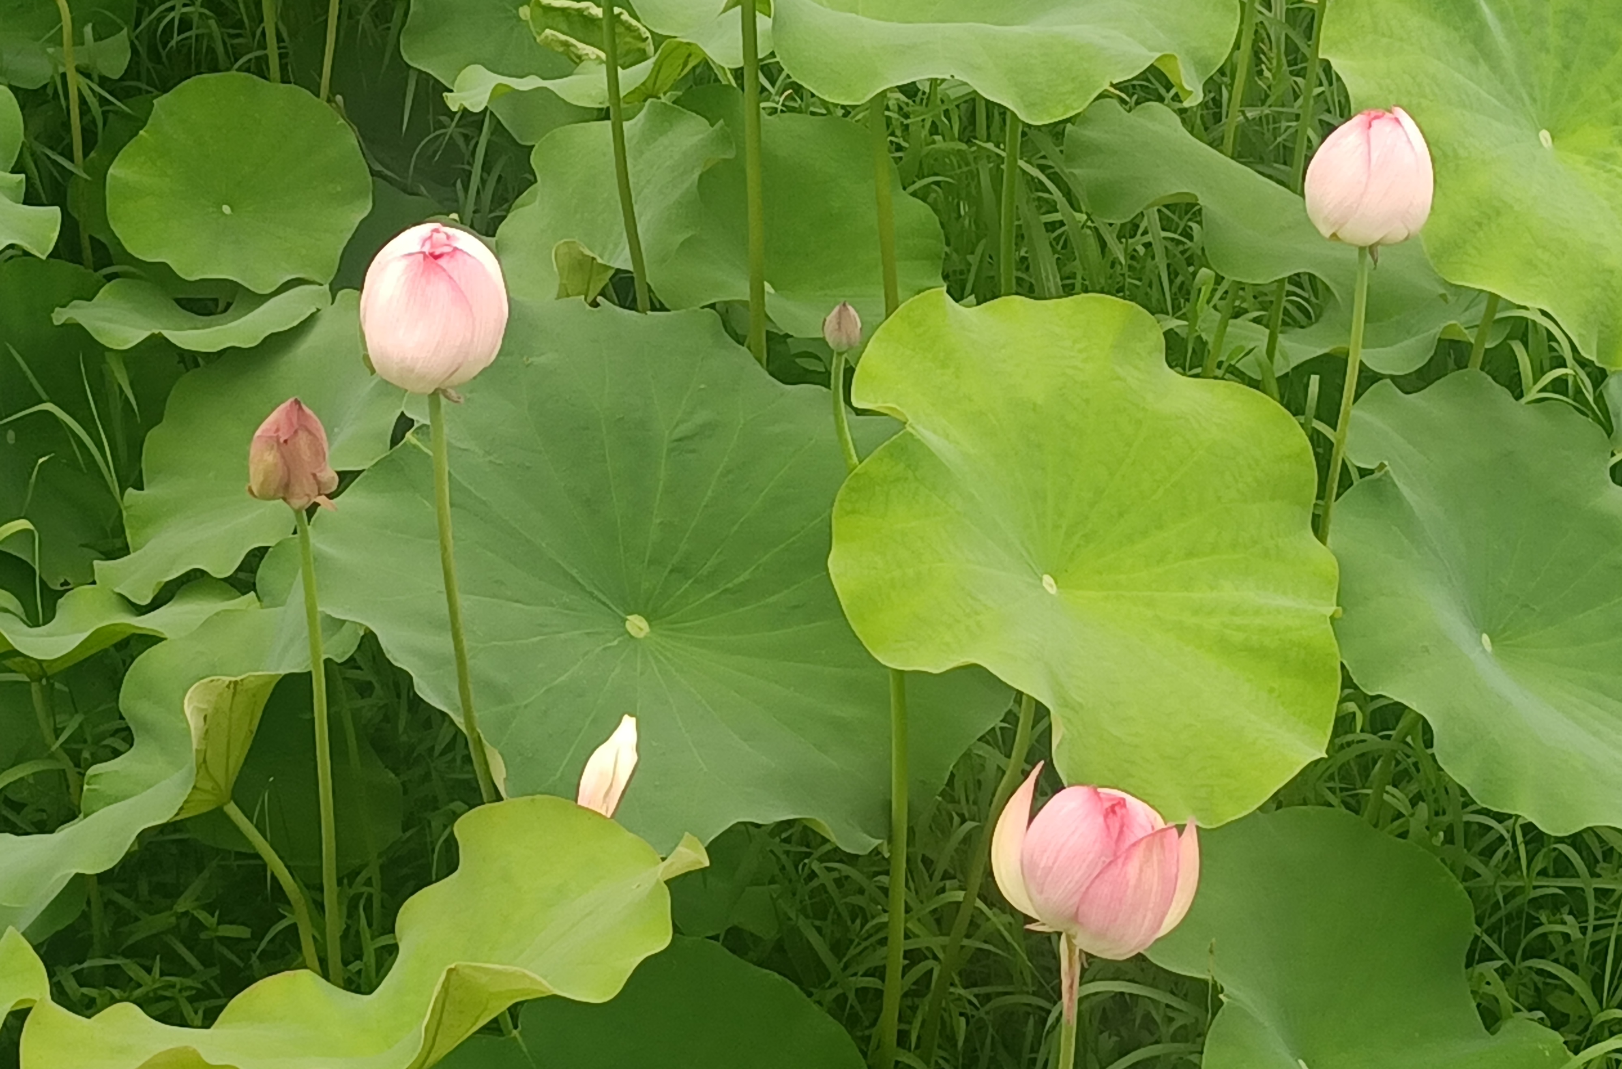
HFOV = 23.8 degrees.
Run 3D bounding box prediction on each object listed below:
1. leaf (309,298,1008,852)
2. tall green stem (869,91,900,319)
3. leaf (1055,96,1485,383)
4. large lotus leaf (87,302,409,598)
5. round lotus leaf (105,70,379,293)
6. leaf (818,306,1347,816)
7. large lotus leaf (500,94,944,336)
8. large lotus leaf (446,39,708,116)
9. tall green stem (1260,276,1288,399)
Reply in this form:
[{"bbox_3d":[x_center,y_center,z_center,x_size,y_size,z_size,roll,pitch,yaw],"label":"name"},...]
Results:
[{"bbox_3d":[-0.111,0.029,2.800,0.510,0.075,0.480,0,47,0],"label":"leaf"},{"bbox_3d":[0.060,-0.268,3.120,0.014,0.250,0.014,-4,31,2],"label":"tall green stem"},{"bbox_3d":[0.403,-0.258,3.350,0.365,0.090,0.280,0,37,0],"label":"leaf"},{"bbox_3d":[-0.436,-0.066,2.980,0.250,0.075,0.270,-3,45,1],"label":"large lotus leaf"},{"bbox_3d":[-0.515,-0.317,3.450,0.238,0.035,0.235,0,49,0],"label":"round lotus leaf"},{"bbox_3d":[0.185,0.016,2.600,0.385,0.075,0.340,43,56,12],"label":"leaf"},{"bbox_3d":[-0.076,-0.271,3.270,0.375,0.075,0.260,0,37,0],"label":"large lotus leaf"},{"bbox_3d":[-0.213,-0.417,3.500,0.235,0.050,0.120,0,31,0],"label":"large lotus leaf"},{"bbox_3d":[0.407,-0.173,3.380,0.012,0.160,0.012,5,31,-2],"label":"tall green stem"}]

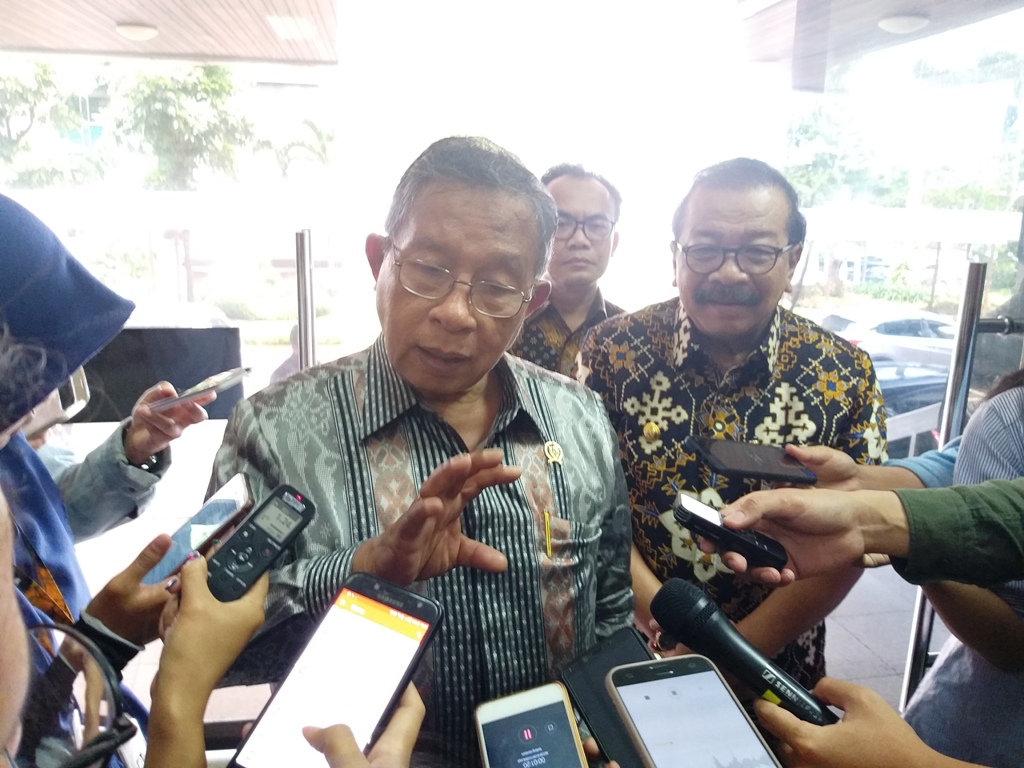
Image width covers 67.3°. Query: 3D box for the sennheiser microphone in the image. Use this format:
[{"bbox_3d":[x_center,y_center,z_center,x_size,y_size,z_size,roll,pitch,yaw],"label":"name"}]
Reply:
[{"bbox_3d":[0.208,0.245,0.690,0.188,0.049,0.049,35,-6,9],"label":"sennheiser microphone"}]

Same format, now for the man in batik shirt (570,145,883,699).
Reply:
[{"bbox_3d":[0.338,0.462,1.359,0.530,1.650,0.400,6,13,19],"label":"man in batik shirt"}]

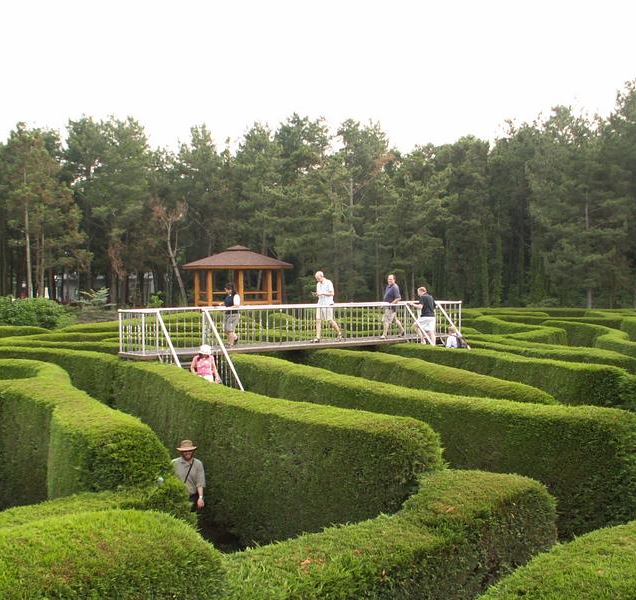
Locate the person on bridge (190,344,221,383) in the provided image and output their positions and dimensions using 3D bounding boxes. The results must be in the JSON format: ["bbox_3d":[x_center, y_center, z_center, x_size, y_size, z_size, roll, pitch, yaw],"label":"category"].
[{"bbox_3d":[-2.404,1.745,17.451,0.560,1.540,0.420,-1,3,-18],"label":"person on bridge"}]

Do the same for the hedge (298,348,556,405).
[{"bbox_3d":[2.143,2.608,17.225,1.680,2.320,8.880,-1,3,-25],"label":"hedge"}]

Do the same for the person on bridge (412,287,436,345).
[{"bbox_3d":[2.872,0.548,22.120,0.600,1.700,0.520,2,3,41],"label":"person on bridge"}]

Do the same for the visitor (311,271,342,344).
[{"bbox_3d":[0.224,0.204,21.268,0.780,1.790,0.520,-1,3,-28],"label":"visitor"}]

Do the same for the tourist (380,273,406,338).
[{"bbox_3d":[2.080,0.169,22.547,0.680,1.750,0.520,-1,3,-28],"label":"tourist"}]

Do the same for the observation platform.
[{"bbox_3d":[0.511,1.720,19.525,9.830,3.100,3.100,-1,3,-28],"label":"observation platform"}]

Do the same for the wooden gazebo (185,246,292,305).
[{"bbox_3d":[-4.253,-1.036,42.995,5.700,3.750,5.700,0,2,2],"label":"wooden gazebo"}]

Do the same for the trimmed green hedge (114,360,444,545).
[{"bbox_3d":[-1.882,2.721,14.577,1.550,2.320,10.870,-2,3,-37],"label":"trimmed green hedge"}]

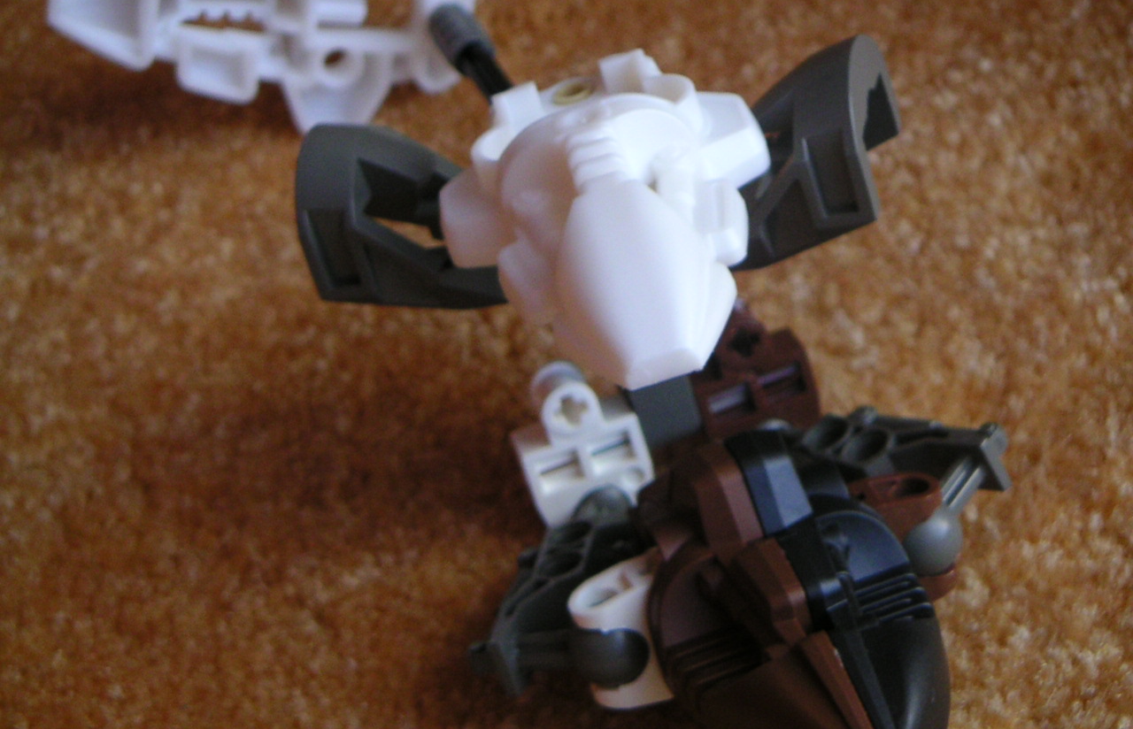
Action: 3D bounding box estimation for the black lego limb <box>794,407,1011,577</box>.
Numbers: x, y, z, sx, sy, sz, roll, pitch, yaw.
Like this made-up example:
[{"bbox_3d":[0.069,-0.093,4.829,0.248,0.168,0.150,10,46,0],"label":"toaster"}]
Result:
[{"bbox_3d":[0.047,0.023,0.538,0.050,0.032,0.014,0,39,-33],"label":"black lego limb"}]

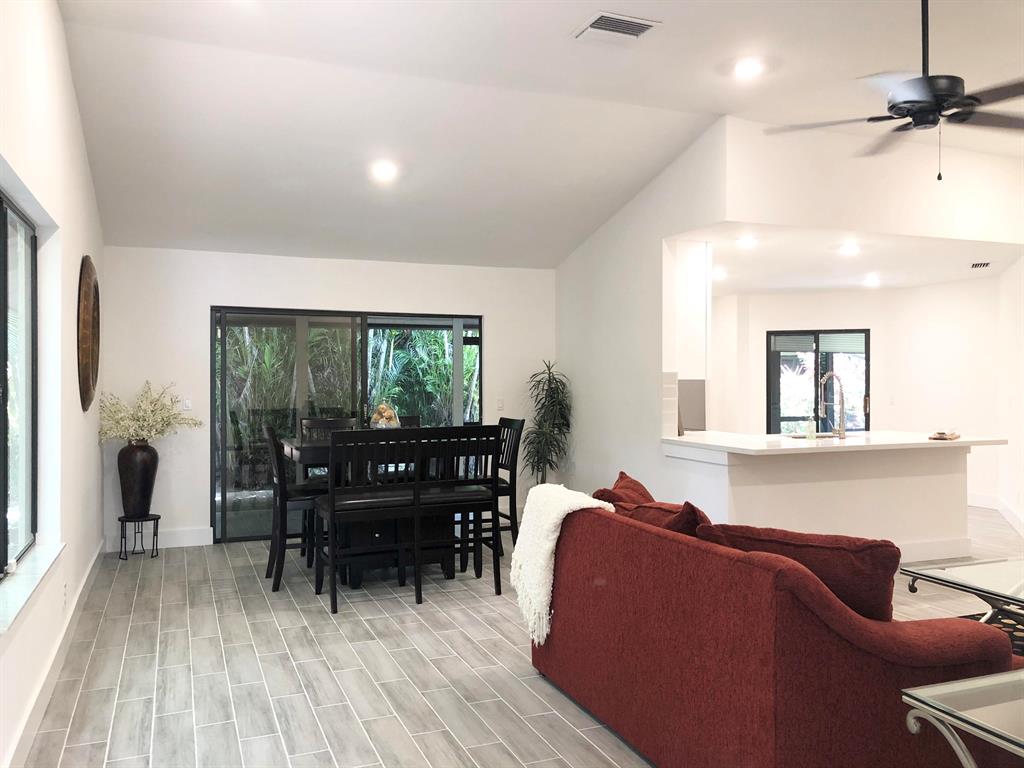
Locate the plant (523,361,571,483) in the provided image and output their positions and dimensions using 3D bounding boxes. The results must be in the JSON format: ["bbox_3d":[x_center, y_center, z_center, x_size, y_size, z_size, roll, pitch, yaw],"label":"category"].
[{"bbox_3d":[0.326,0.562,7.691,0.460,1.560,0.460,0,0,0],"label":"plant"}]

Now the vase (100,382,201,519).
[{"bbox_3d":[-2.827,0.510,6.497,0.720,1.070,0.580,0,1,-22],"label":"vase"}]

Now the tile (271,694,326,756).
[{"bbox_3d":[-0.872,1.389,3.383,0.153,0.010,0.606,0,1,-22],"label":"tile"}]

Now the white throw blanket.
[{"bbox_3d":[0.252,0.860,3.864,0.310,0.770,0.760,0,1,-22],"label":"white throw blanket"}]

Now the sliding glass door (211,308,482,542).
[{"bbox_3d":[-1.427,0.351,7.501,2.430,2.000,0.110,0,1,-22],"label":"sliding glass door"}]

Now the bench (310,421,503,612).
[{"bbox_3d":[-0.665,0.826,5.391,1.150,1.080,0.540,0,1,-22],"label":"bench"}]

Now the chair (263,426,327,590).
[{"bbox_3d":[-1.431,0.826,5.749,0.540,1.070,0.470,0,1,-22],"label":"chair"}]

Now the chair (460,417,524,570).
[{"bbox_3d":[-0.215,0.816,6.264,0.540,1.080,0.470,0,1,-22],"label":"chair"}]

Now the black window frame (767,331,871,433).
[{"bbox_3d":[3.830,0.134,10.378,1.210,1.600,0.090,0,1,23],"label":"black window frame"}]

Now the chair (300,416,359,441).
[{"bbox_3d":[-1.384,0.820,6.459,0.460,1.080,0.540,0,1,-22],"label":"chair"}]

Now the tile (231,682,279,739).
[{"bbox_3d":[-1.101,1.389,3.531,0.153,0.010,0.606,0,1,-22],"label":"tile"}]

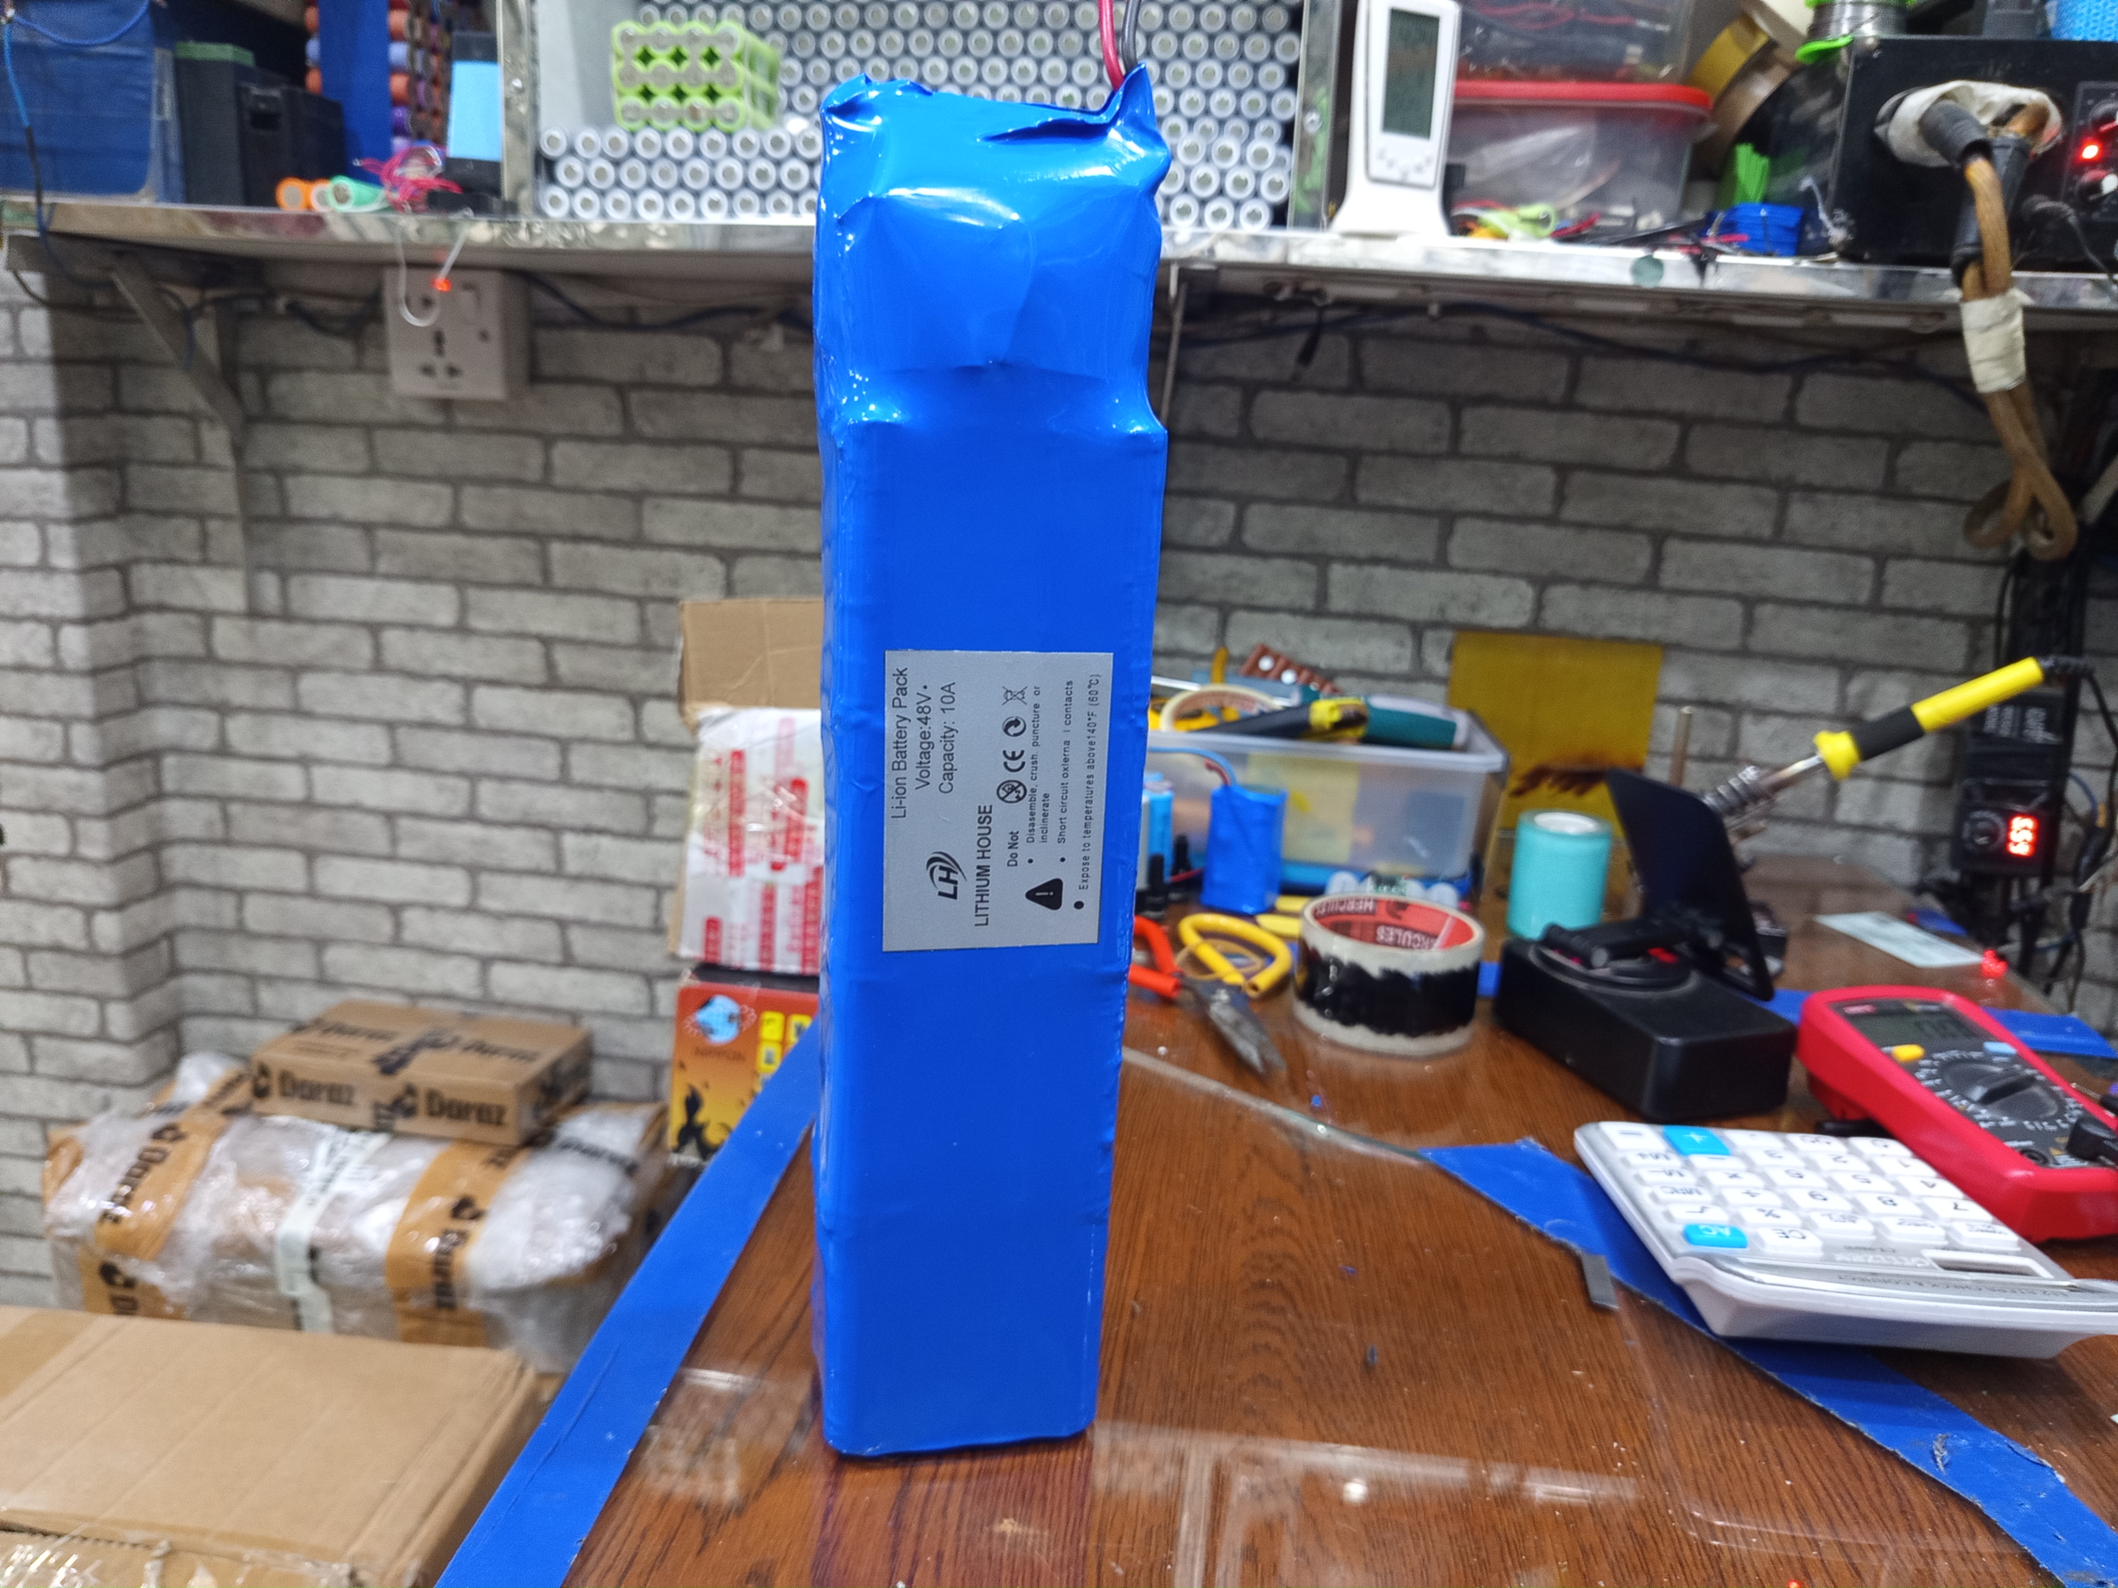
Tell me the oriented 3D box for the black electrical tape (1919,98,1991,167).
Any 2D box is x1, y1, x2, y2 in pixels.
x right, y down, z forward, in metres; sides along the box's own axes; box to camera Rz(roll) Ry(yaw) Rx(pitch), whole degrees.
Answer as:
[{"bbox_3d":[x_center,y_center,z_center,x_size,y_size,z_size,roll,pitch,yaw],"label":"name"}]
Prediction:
[{"bbox_3d":[0.425,-0.312,0.695,0.019,0.037,0.019,-24,-28,0],"label":"black electrical tape"}]

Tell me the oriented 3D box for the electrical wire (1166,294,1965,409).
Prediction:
[{"bbox_3d":[0.323,-0.282,0.930,0.504,0.052,0.030,6,15,8],"label":"electrical wire"}]

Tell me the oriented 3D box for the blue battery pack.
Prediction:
[{"bbox_3d":[-0.024,0.002,0.380,0.072,0.328,0.072,1,15,-9],"label":"blue battery pack"}]

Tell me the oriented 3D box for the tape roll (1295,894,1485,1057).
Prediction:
[{"bbox_3d":[0.151,0.081,0.673,0.081,0.049,0.081,4,15,0],"label":"tape roll"}]

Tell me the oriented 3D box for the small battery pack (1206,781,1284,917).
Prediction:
[{"bbox_3d":[0.102,0.029,0.821,0.037,0.069,0.021,7,15,14],"label":"small battery pack"}]

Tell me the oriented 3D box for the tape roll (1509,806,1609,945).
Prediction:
[{"bbox_3d":[0.279,0.045,0.819,0.050,0.060,0.050,4,15,0],"label":"tape roll"}]

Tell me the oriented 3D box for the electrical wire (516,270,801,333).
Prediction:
[{"bbox_3d":[-0.272,-0.335,1.007,0.201,0.039,0.030,6,15,8],"label":"electrical wire"}]

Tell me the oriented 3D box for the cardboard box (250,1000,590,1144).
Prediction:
[{"bbox_3d":[-0.475,0.207,1.104,0.208,0.045,0.109,6,15,8],"label":"cardboard box"}]

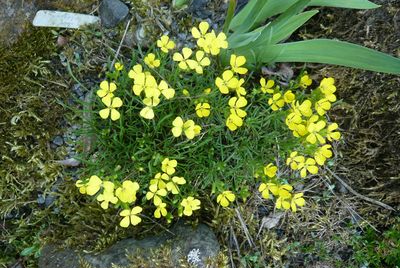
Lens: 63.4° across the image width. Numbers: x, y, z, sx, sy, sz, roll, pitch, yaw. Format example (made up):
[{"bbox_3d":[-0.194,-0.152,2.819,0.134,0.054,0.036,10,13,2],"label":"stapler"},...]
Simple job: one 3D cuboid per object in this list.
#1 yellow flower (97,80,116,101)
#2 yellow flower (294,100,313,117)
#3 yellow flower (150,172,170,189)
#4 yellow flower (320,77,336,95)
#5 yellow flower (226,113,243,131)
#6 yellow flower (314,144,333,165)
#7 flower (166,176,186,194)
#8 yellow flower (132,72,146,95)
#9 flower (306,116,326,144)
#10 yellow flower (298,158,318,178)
[{"bbox_3d":[-0.133,-0.063,0.466,0.029,0.012,0.029,0,75,0],"label":"yellow flower"},{"bbox_3d":[0.148,-0.036,0.462,0.026,0.011,0.020,0,64,-6],"label":"yellow flower"},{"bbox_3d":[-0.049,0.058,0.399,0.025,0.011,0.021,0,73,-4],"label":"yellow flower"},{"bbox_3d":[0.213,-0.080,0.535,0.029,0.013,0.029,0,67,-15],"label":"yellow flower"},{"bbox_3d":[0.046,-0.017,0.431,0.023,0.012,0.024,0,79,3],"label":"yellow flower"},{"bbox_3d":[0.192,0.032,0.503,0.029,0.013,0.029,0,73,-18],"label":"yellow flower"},{"bbox_3d":[-0.031,0.068,0.428,0.026,0.011,0.021,0,67,1],"label":"flower"},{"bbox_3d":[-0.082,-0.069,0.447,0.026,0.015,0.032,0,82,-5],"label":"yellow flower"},{"bbox_3d":[0.163,-0.005,0.452,0.028,0.015,0.036,0,65,-7],"label":"flower"},{"bbox_3d":[0.146,0.046,0.435,0.027,0.012,0.024,0,67,-6],"label":"yellow flower"}]

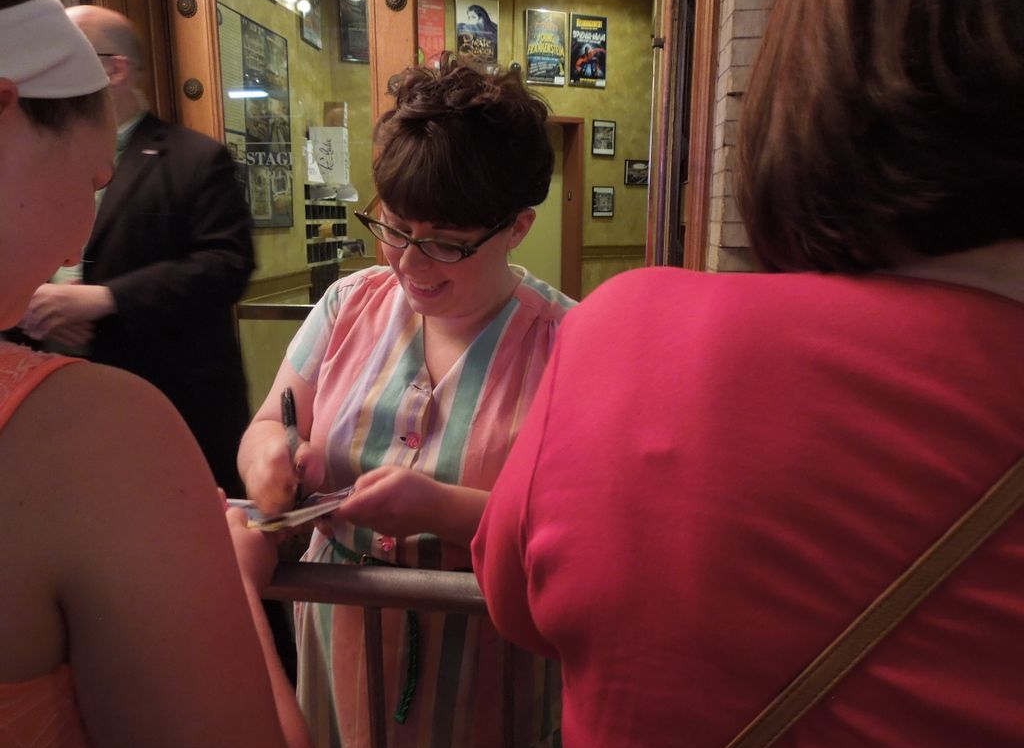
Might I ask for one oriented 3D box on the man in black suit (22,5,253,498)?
[{"bbox_3d":[-0.828,0.084,1.711,0.560,1.820,0.450,6,14,27],"label":"man in black suit"}]

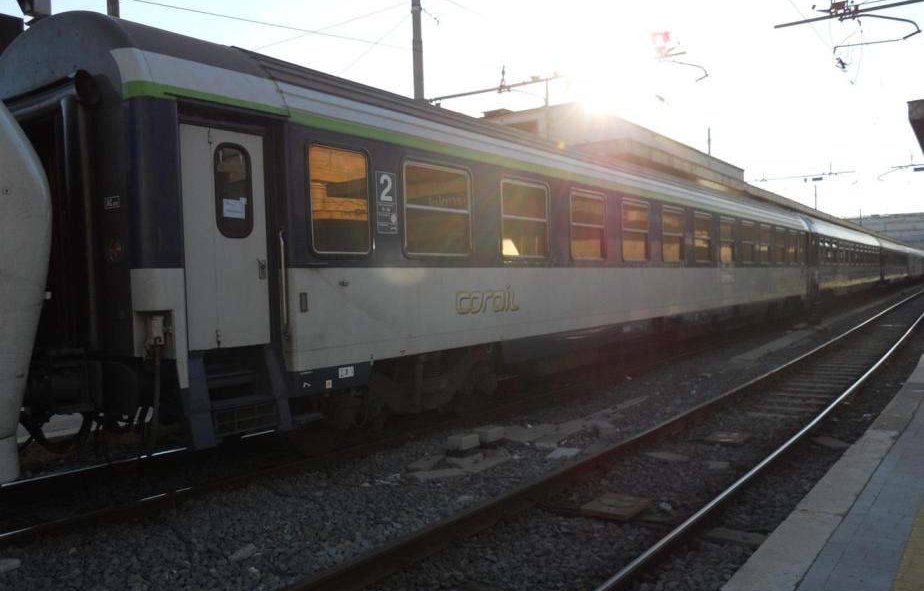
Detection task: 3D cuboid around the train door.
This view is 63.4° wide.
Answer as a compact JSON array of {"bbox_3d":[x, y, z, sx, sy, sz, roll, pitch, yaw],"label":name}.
[{"bbox_3d":[-1.901,-0.445,5.984,0.060,1.730,0.769,-1,1,41],"label":"train door"}]

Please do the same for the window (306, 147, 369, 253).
[{"bbox_3d":[-1.126,-0.868,6.870,0.070,0.970,0.780,-1,1,35],"label":"window"}]

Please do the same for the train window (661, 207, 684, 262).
[{"bbox_3d":[4.050,-1.148,14.357,0.070,0.970,1.240,-1,1,35],"label":"train window"}]

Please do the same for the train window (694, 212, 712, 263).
[{"bbox_3d":[5.126,-1.207,15.914,0.070,0.970,1.240,-1,1,35],"label":"train window"}]

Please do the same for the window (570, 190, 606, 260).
[{"bbox_3d":[1.898,-1.032,11.245,0.070,0.970,1.240,-1,1,35],"label":"window"}]

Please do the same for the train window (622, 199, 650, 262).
[{"bbox_3d":[2.974,-1.090,12.801,0.070,0.970,1.240,-1,1,35],"label":"train window"}]

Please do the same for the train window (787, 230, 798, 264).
[{"bbox_3d":[10.505,-1.498,23.695,0.070,0.970,1.240,-1,1,35],"label":"train window"}]

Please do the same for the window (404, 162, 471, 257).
[{"bbox_3d":[-0.254,-0.916,8.132,0.070,0.970,1.240,-1,1,35],"label":"window"}]

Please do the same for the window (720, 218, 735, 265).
[{"bbox_3d":[6.202,-1.265,17.470,0.070,0.970,1.240,-1,1,35],"label":"window"}]

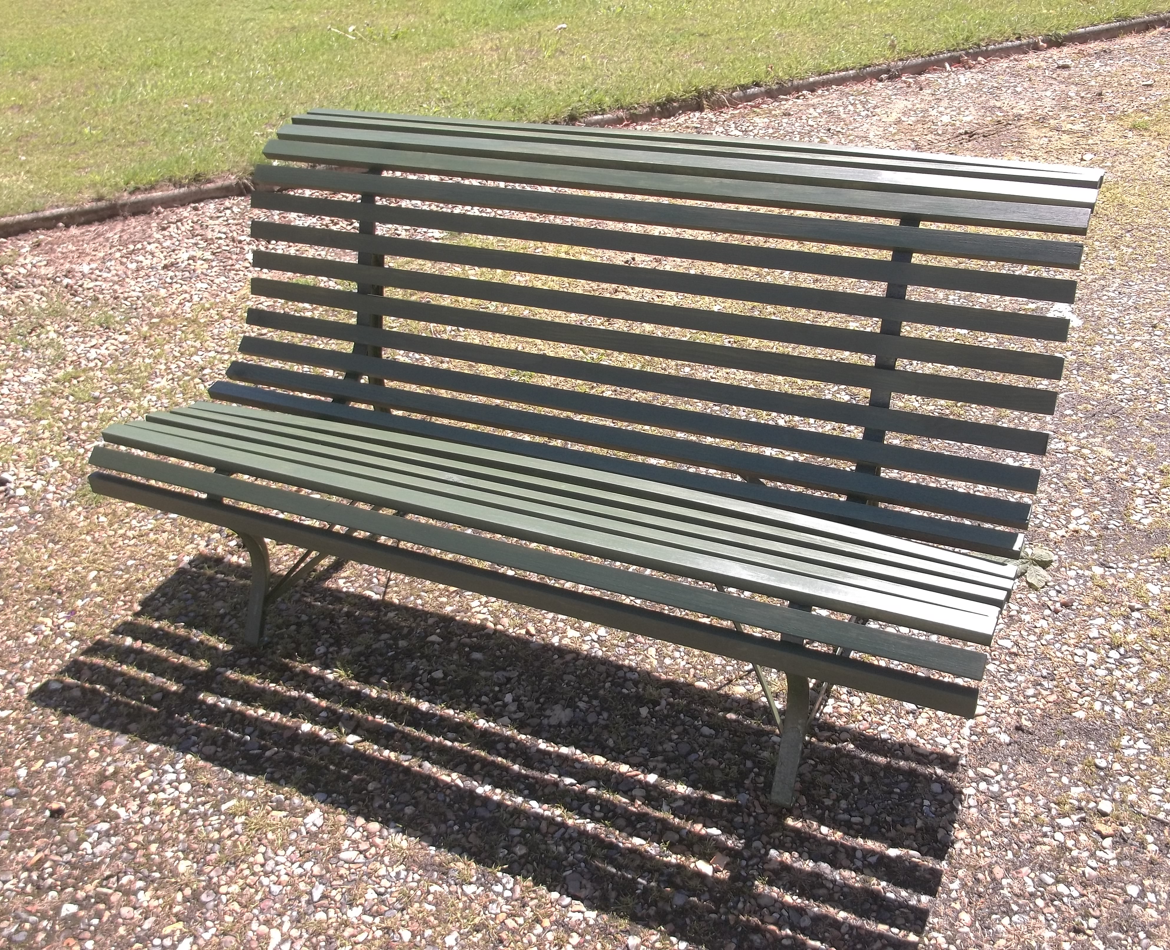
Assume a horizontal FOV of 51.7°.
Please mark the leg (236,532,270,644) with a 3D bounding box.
[{"bbox_3d":[-0.700,0.235,2.542,0.036,0.280,0.095,11,34,24],"label":"leg"}]

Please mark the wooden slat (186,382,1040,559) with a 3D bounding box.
[{"bbox_3d":[-0.054,-0.037,2.442,1.800,0.023,0.038,11,51,24],"label":"wooden slat"}]

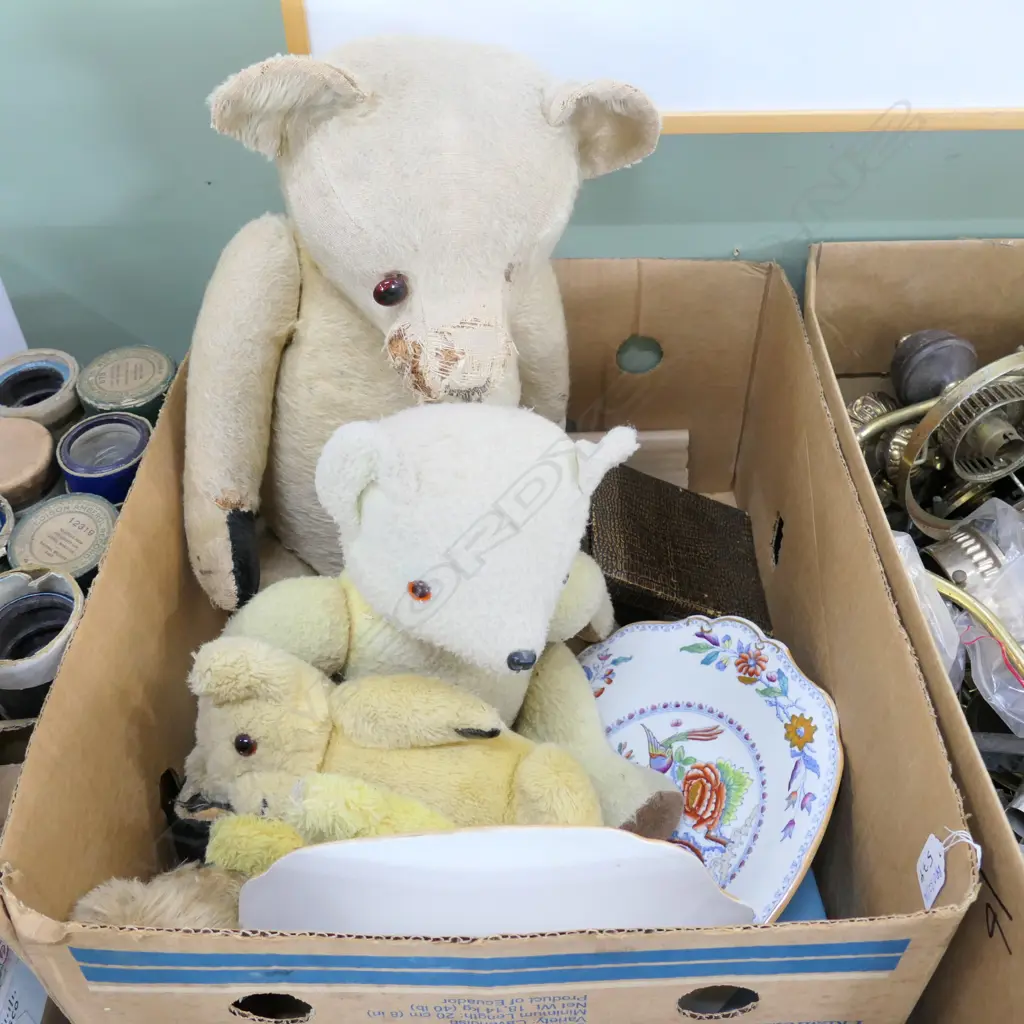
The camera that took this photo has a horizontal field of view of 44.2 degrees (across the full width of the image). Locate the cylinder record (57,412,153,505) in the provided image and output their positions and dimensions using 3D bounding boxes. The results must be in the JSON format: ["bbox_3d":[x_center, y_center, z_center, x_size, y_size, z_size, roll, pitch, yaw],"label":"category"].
[{"bbox_3d":[-0.277,-0.007,0.904,0.066,0.115,0.066,0,46,0],"label":"cylinder record"}]

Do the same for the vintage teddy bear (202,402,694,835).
[{"bbox_3d":[-0.042,0.059,0.733,0.235,0.270,0.215,-13,45,-12],"label":"vintage teddy bear"}]

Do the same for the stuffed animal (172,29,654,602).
[{"bbox_3d":[-0.050,-0.058,0.782,0.285,0.410,0.295,-10,45,-9],"label":"stuffed animal"}]

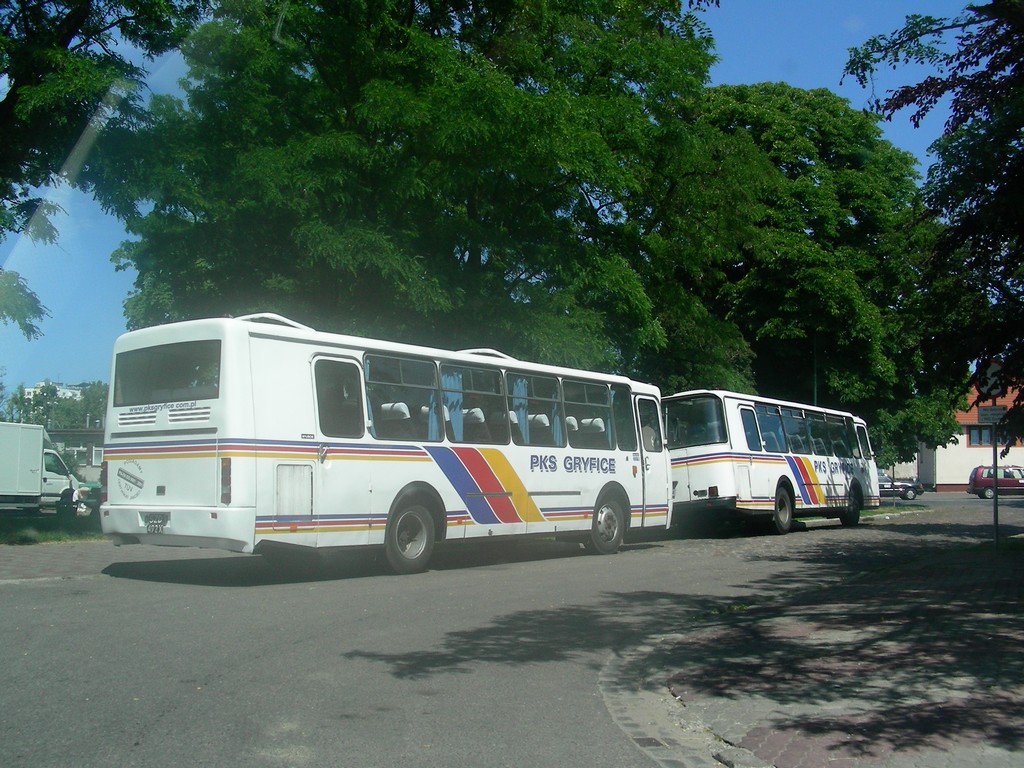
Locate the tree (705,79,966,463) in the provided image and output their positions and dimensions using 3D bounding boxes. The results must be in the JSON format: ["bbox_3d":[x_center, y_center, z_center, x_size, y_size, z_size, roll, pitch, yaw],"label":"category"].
[{"bbox_3d":[10.900,-3.300,40.700,10.300,15.600,10.000,0,-5,0],"label":"tree"}]

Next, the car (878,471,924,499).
[{"bbox_3d":[15.900,4.450,50.100,4.450,1.400,1.720,-1,-5,8],"label":"car"}]

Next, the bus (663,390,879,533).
[{"bbox_3d":[6.374,2.049,27.939,2.520,3.130,10.200,-4,-6,34],"label":"bus"}]

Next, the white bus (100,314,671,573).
[{"bbox_3d":[-1.095,1.071,17.234,2.520,3.280,10.200,-4,-6,36],"label":"white bus"}]

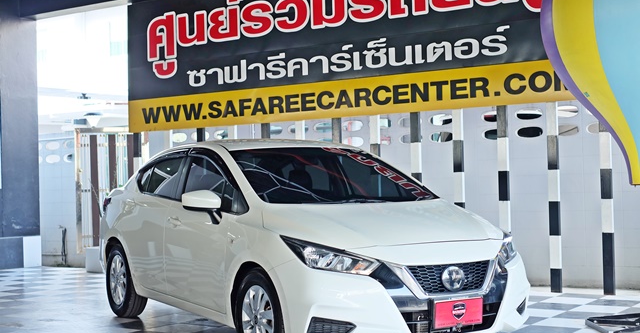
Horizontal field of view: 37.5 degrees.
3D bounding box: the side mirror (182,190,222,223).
[{"bbox_3d":[-0.752,0.260,6.056,0.218,0.213,0.178,-1,-1,-30],"label":"side mirror"}]

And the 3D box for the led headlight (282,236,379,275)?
[{"bbox_3d":[0.040,0.502,5.367,0.366,0.218,0.554,-1,-1,-30],"label":"led headlight"}]

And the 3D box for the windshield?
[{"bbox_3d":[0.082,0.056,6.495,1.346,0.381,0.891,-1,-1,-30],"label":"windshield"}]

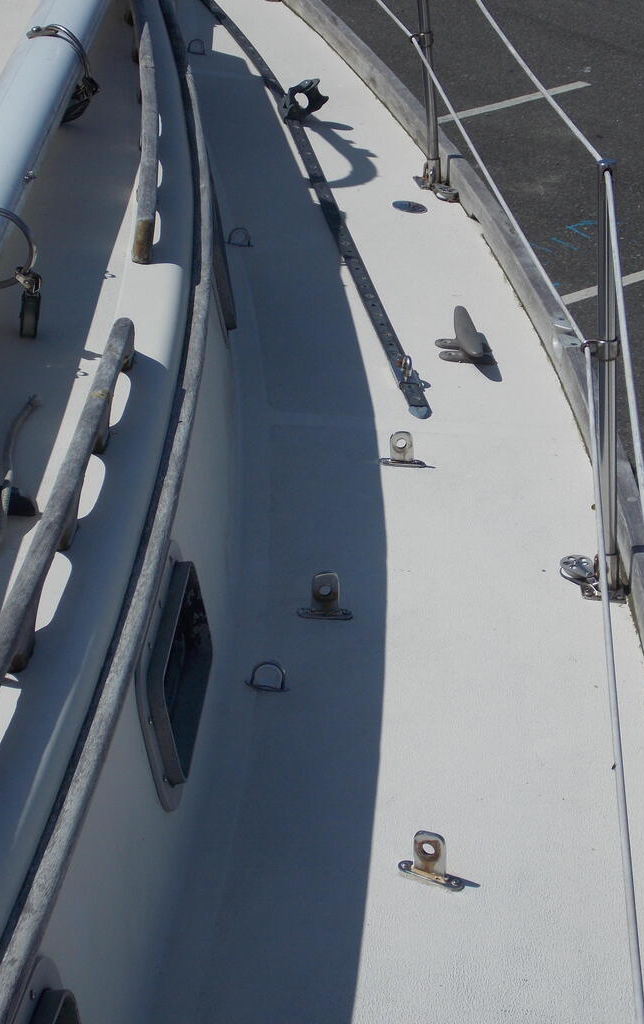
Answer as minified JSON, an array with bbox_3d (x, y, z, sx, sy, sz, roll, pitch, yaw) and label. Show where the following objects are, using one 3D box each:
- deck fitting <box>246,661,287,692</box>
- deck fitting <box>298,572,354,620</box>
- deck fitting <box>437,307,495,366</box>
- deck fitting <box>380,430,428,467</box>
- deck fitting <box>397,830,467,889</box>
[{"bbox_3d":[-0.069,0.204,2.613,0.057,0.039,0.015,8,25,17],"label":"deck fitting"},{"bbox_3d":[0.005,0.115,2.813,0.076,0.063,0.019,3,24,4],"label":"deck fitting"},{"bbox_3d":[0.270,-0.320,3.830,0.112,0.057,0.235,2,26,-7],"label":"deck fitting"},{"bbox_3d":[0.132,-0.101,3.362,0.076,0.056,0.019,4,25,5],"label":"deck fitting"},{"bbox_3d":[0.119,0.373,2.241,0.076,0.058,0.019,12,27,25],"label":"deck fitting"}]

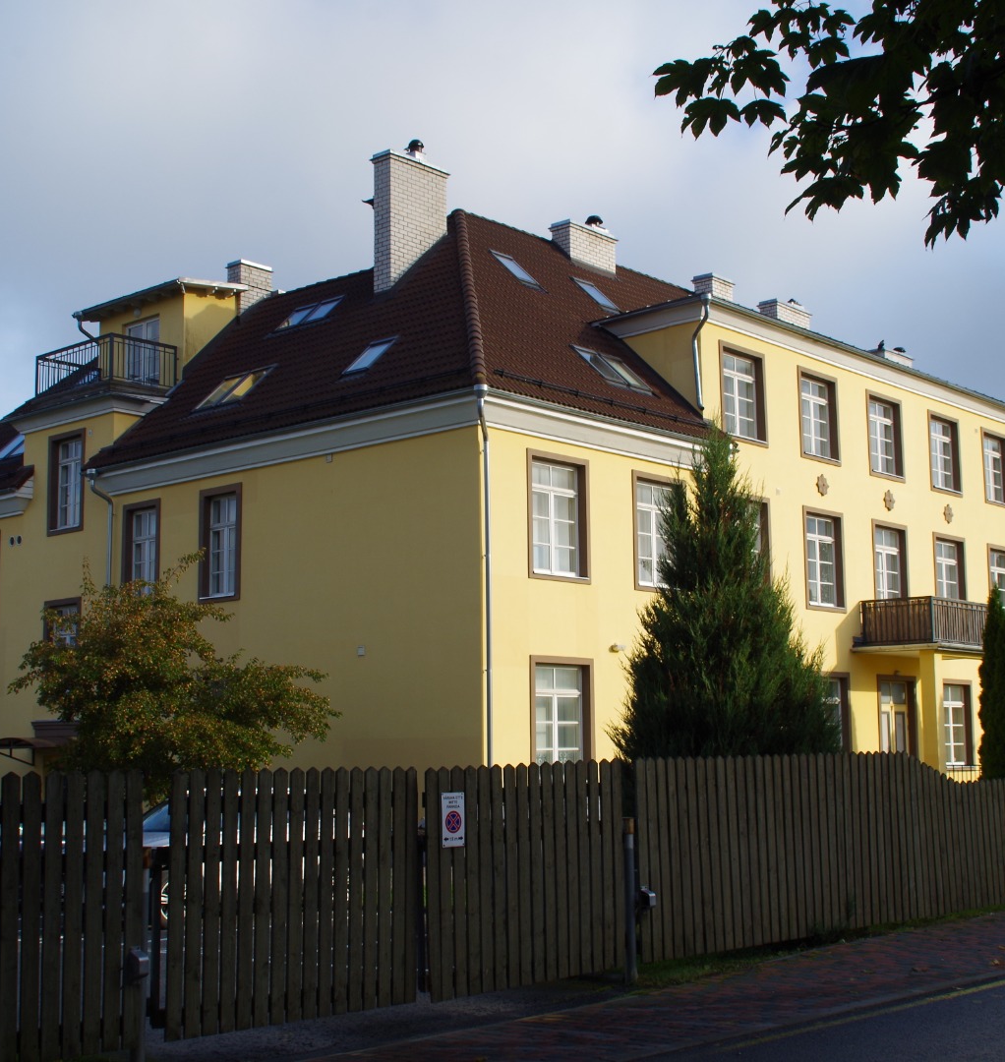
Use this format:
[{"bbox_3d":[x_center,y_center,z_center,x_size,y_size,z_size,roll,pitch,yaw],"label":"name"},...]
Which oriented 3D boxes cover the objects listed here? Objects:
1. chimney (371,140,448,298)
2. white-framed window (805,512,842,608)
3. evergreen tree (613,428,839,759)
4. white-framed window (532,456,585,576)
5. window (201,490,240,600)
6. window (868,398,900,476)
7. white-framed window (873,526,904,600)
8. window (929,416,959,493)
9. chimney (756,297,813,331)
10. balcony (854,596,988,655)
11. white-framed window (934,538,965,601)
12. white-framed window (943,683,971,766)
[{"bbox_3d":[-1.982,-6.676,34.673,0.600,3.590,1.840,-8,-11,41],"label":"chimney"},{"bbox_3d":[7.388,0.709,36.947,0.180,2.100,1.460,-8,-11,41],"label":"white-framed window"},{"bbox_3d":[2.584,1.568,18.740,2.700,5.420,2.700,-1,-8,0],"label":"evergreen tree"},{"bbox_3d":[1.005,-0.210,29.718,0.180,2.100,1.460,-8,-11,41],"label":"white-framed window"},{"bbox_3d":[-5.701,0.305,32.698,1.080,2.100,0.180,-8,-11,41],"label":"window"},{"bbox_3d":[9.179,-2.234,38.620,0.180,1.860,1.436,-8,-10,40],"label":"window"},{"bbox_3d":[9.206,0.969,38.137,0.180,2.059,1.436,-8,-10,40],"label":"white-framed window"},{"bbox_3d":[11.276,-1.950,41.012,0.220,1.830,1.520,-8,-11,41],"label":"window"},{"bbox_3d":[8.236,-6.093,46.596,0.640,1.000,1.880,-8,-11,41],"label":"chimney"},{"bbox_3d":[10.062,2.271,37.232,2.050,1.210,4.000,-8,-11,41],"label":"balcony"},{"bbox_3d":[11.312,1.271,40.608,0.180,2.059,1.436,-8,-10,40],"label":"white-framed window"},{"bbox_3d":[11.369,4.876,40.096,0.180,2.007,1.436,-8,-10,40],"label":"white-framed window"}]

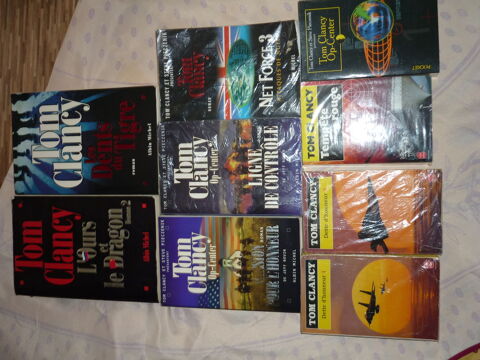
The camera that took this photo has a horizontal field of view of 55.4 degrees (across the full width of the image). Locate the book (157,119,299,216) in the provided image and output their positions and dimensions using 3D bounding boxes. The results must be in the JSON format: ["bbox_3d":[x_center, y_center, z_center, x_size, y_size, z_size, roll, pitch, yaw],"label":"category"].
[{"bbox_3d":[-0.013,-0.018,0.669,0.208,0.025,0.137,0,93,12],"label":"book"}]

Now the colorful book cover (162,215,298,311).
[{"bbox_3d":[-0.015,0.121,0.676,0.207,0.025,0.134,-1,93,12],"label":"colorful book cover"}]

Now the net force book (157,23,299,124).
[{"bbox_3d":[-0.018,-0.152,0.664,0.205,0.025,0.135,0,93,12],"label":"net force book"}]

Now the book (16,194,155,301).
[{"bbox_3d":[-0.235,0.103,0.715,0.239,0.037,0.156,0,93,12],"label":"book"}]

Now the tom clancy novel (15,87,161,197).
[{"bbox_3d":[-0.232,-0.057,0.706,0.238,0.038,0.155,0,93,12],"label":"tom clancy novel"}]

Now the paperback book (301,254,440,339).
[{"bbox_3d":[0.177,0.158,0.634,0.179,0.031,0.110,-1,92,12],"label":"paperback book"}]

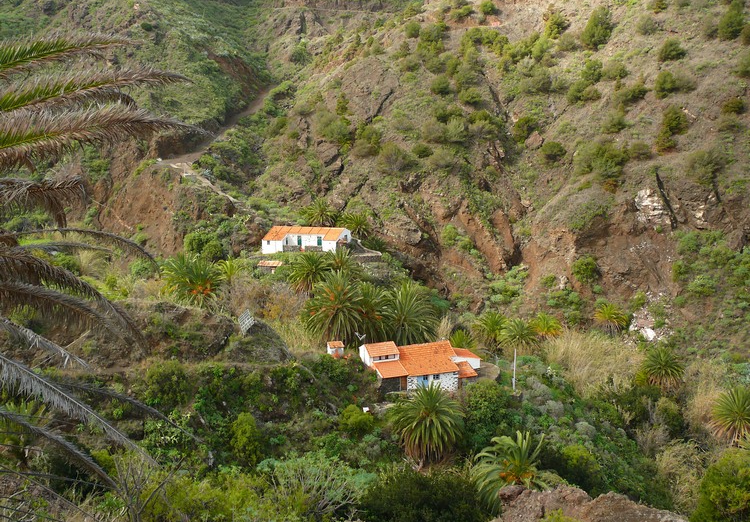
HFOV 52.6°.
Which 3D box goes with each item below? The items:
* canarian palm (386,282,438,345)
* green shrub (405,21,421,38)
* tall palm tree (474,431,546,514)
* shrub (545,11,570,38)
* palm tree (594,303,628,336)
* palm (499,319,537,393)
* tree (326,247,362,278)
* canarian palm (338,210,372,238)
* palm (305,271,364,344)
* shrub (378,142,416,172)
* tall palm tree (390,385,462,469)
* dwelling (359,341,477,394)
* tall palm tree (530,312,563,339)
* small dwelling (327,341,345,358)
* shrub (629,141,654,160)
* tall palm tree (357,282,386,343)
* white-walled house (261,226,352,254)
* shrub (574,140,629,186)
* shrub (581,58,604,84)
[{"bbox_3d":[5.248,7.548,109.000,7.700,9.000,7.600,0,13,0],"label":"canarian palm"},{"bbox_3d":[10.981,-67.792,222.000,4.700,5.100,4.700,0,13,0],"label":"green shrub"},{"bbox_3d":[13.484,21.203,76.000,7.300,7.700,7.200,0,13,0],"label":"tall palm tree"},{"bbox_3d":[43.000,-55.730,178.630,6.130,6.300,5.820,3,14,13],"label":"shrub"},{"bbox_3d":[36.690,9.110,118.100,5.610,5.250,5.610,4,14,18],"label":"palm tree"},{"bbox_3d":[17.410,11.410,92.000,4.800,9.000,4.800,3,13,11],"label":"palm"},{"bbox_3d":[-5.510,0.810,137.000,6.310,6.600,6.310,0,12,0],"label":"tree"},{"bbox_3d":[-3.987,-7.361,155.000,7.000,6.000,7.000,0,12,-1],"label":"canarian palm"},{"bbox_3d":[-5.663,6.642,106.000,8.400,9.800,8.300,0,13,0],"label":"palm"},{"bbox_3d":[5.000,-22.990,168.360,8.440,6.590,8.020,0,14,2],"label":"shrub"},{"bbox_3d":[5.760,18.520,84.810,8.500,9.860,8.500,1,14,4],"label":"tall palm tree"},{"bbox_3d":[6.529,13.653,100.000,15.000,5.200,7.600,-4,12,-18],"label":"dwelling"},{"bbox_3d":[28.957,10.975,128.000,5.900,4.800,5.900,3,12,12],"label":"tall palm tree"},{"bbox_3d":[-5.196,11.924,101.000,1.900,2.200,2.000,-4,14,-15],"label":"small dwelling"},{"bbox_3d":[51.410,-21.400,146.790,4.650,3.830,4.410,5,14,19],"label":"shrub"},{"bbox_3d":[-0.517,7.756,112.000,7.000,9.400,7.000,0,12,0],"label":"tall palm tree"},{"bbox_3d":[-13.130,-4.030,145.350,15.200,4.200,7.300,4,14,15],"label":"white-walled house"},{"bbox_3d":[49.600,-21.350,166.000,11.470,9.570,9.750,0,12,0],"label":"shrub"},{"bbox_3d":[55.660,-48.490,194.000,5.960,6.450,5.660,0,12,0],"label":"shrub"}]

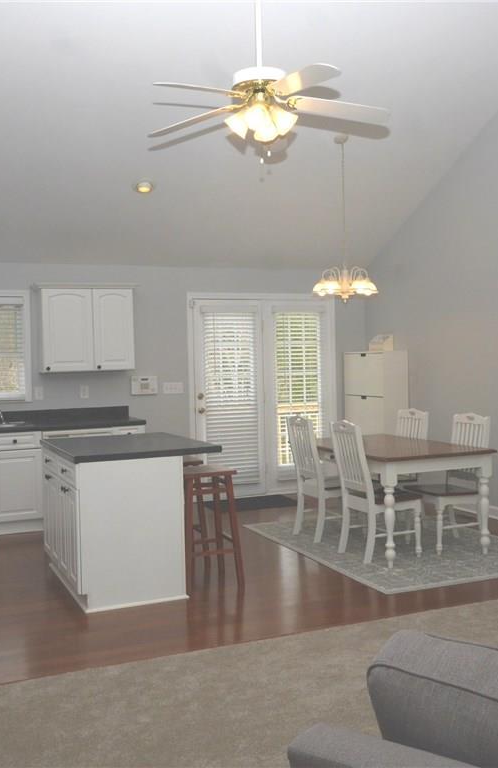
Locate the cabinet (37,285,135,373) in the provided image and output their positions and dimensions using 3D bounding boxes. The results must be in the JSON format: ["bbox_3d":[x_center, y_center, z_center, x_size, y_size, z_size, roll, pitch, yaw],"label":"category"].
[{"bbox_3d":[-1.523,-0.520,7.688,0.883,0.792,0.335,-2,2,-23],"label":"cabinet"}]

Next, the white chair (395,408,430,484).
[{"bbox_3d":[1.163,0.715,6.918,0.550,0.990,0.450,-2,2,-23],"label":"white chair"}]

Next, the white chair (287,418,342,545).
[{"bbox_3d":[0.651,0.742,6.730,0.555,0.990,0.445,-2,2,-23],"label":"white chair"}]

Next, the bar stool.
[{"bbox_3d":[-0.309,0.929,5.493,0.400,0.745,0.430,-2,2,-23],"label":"bar stool"}]

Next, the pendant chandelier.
[{"bbox_3d":[0.803,-1.393,7.012,0.560,1.400,0.560,-1,2,0],"label":"pendant chandelier"}]

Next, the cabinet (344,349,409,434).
[{"bbox_3d":[1.348,0.409,8.720,0.292,1.485,0.790,-2,2,-23],"label":"cabinet"}]

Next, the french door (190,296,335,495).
[{"bbox_3d":[0.182,0.135,8.703,1.630,2.080,0.120,-2,2,-23],"label":"french door"}]

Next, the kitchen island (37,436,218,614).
[{"bbox_3d":[-0.808,0.854,5.514,0.915,0.924,1.170,-2,2,-23],"label":"kitchen island"}]

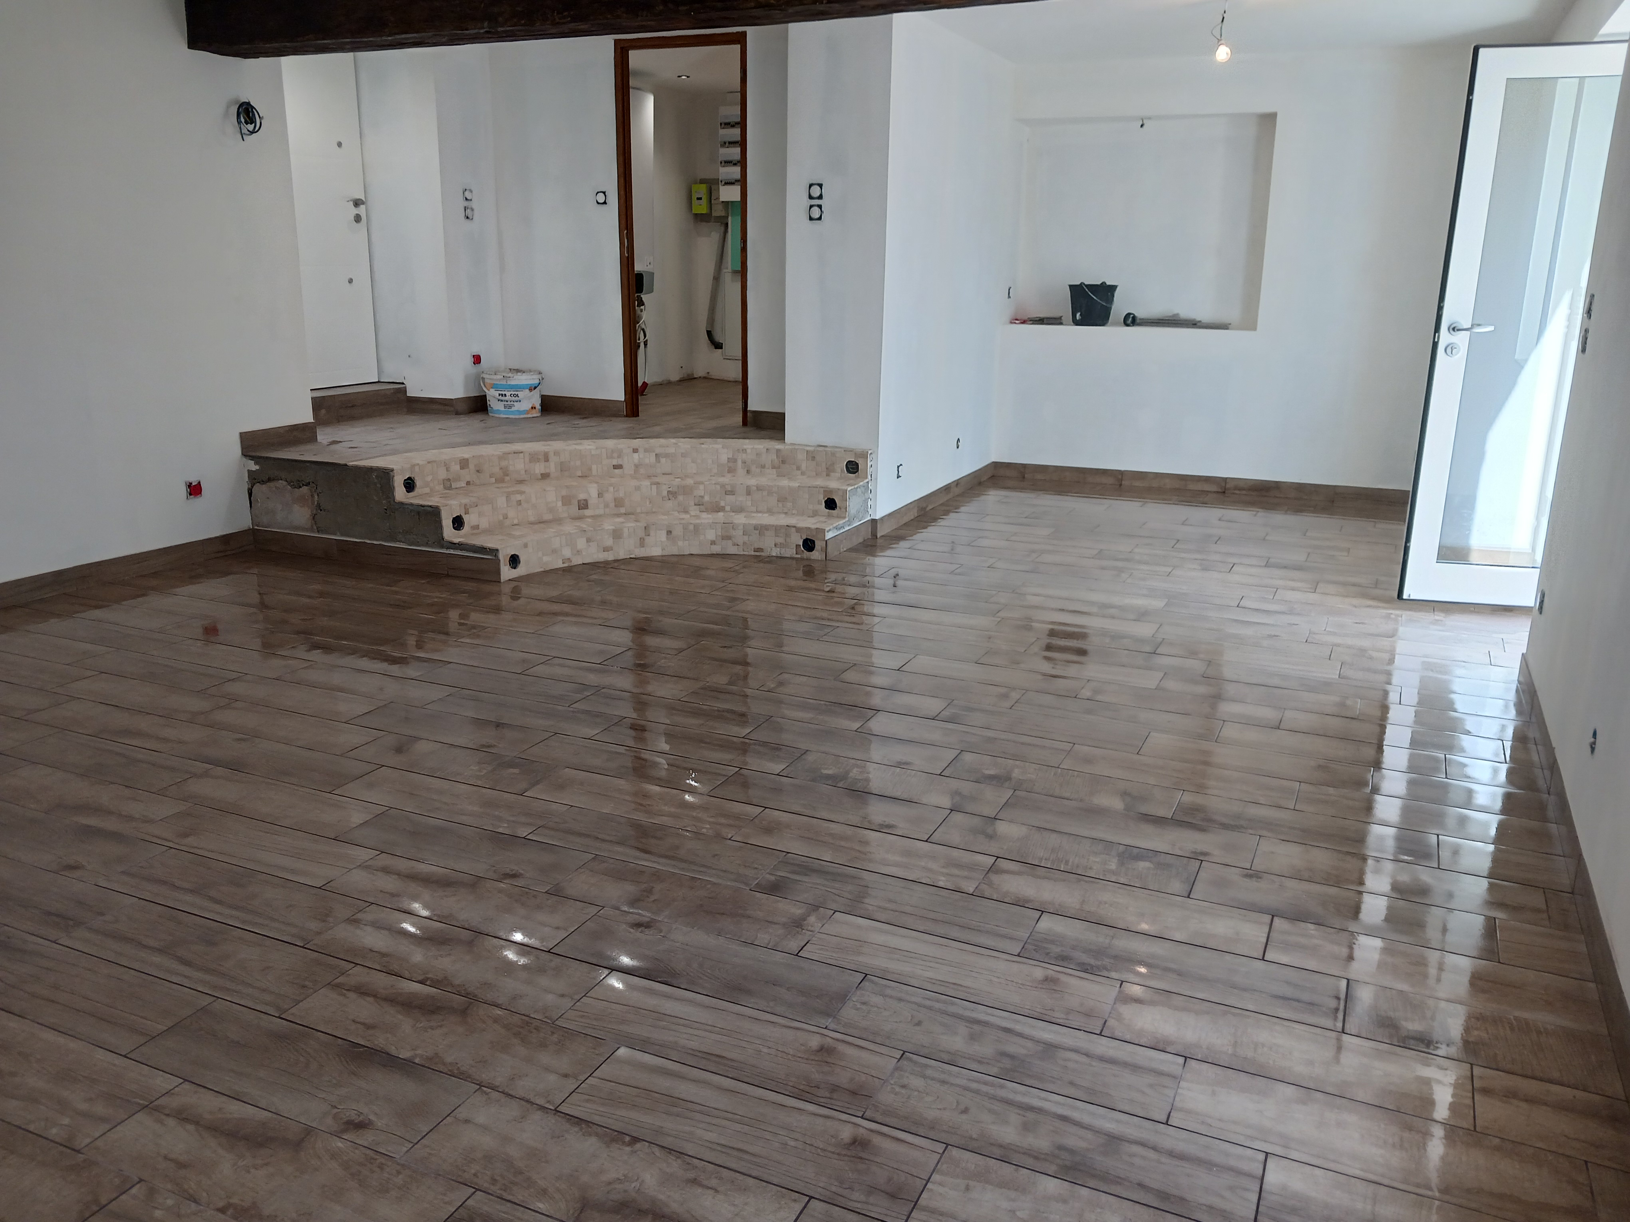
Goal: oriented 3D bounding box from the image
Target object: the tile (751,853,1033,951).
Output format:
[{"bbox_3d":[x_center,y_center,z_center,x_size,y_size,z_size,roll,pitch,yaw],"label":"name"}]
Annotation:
[{"bbox_3d":[0.174,0.636,2.761,0.605,0.010,0.192,8,17,23],"label":"tile"}]

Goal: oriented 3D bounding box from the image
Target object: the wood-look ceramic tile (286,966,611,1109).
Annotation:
[{"bbox_3d":[-0.653,0.752,2.262,0.600,0.010,0.197,8,17,23],"label":"wood-look ceramic tile"}]

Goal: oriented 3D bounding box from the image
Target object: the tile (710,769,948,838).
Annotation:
[{"bbox_3d":[0.035,0.507,3.335,0.620,0.010,0.196,8,17,23],"label":"tile"}]

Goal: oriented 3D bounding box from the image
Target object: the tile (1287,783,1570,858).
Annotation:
[{"bbox_3d":[1.578,0.539,3.289,0.620,0.010,0.196,8,17,23],"label":"tile"}]

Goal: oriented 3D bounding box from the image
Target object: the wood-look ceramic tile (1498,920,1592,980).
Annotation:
[{"bbox_3d":[1.478,0.691,2.578,0.168,0.010,0.197,8,17,23],"label":"wood-look ceramic tile"}]

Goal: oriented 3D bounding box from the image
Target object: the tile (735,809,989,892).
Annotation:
[{"bbox_3d":[0.115,0.581,3.080,0.620,0.010,0.196,8,17,23],"label":"tile"}]

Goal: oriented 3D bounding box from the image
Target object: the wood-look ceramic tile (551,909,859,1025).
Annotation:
[{"bbox_3d":[-0.214,0.700,2.511,0.605,0.010,0.192,8,17,23],"label":"wood-look ceramic tile"}]

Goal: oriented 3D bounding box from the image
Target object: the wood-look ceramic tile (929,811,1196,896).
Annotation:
[{"bbox_3d":[0.580,0.568,2.973,0.600,0.010,0.197,8,17,23],"label":"wood-look ceramic tile"}]

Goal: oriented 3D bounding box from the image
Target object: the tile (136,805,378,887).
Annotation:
[{"bbox_3d":[-1.354,0.566,3.066,0.620,0.010,0.196,8,17,23],"label":"tile"}]

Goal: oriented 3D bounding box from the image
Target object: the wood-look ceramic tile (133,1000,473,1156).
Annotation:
[{"bbox_3d":[-0.868,0.781,2.148,0.600,0.010,0.197,8,17,23],"label":"wood-look ceramic tile"}]

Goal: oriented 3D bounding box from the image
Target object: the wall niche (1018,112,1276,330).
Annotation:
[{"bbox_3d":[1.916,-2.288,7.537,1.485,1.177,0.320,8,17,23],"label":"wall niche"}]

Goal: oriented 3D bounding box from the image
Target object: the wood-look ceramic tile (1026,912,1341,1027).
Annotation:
[{"bbox_3d":[0.744,0.729,2.582,0.620,0.010,0.196,8,17,23],"label":"wood-look ceramic tile"}]

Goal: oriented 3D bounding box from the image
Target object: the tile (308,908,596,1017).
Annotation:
[{"bbox_3d":[-0.728,0.711,2.582,0.620,0.010,0.196,8,17,23],"label":"tile"}]

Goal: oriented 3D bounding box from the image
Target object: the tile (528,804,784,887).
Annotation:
[{"bbox_3d":[-0.374,0.555,2.974,0.600,0.010,0.197,8,17,23],"label":"tile"}]

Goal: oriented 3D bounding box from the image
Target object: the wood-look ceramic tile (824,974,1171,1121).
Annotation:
[{"bbox_3d":[0.338,0.776,2.270,0.605,0.010,0.192,8,17,23],"label":"wood-look ceramic tile"}]

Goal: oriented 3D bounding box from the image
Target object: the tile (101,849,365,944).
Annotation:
[{"bbox_3d":[-1.250,0.612,2.732,0.600,0.010,0.197,8,17,23],"label":"tile"}]

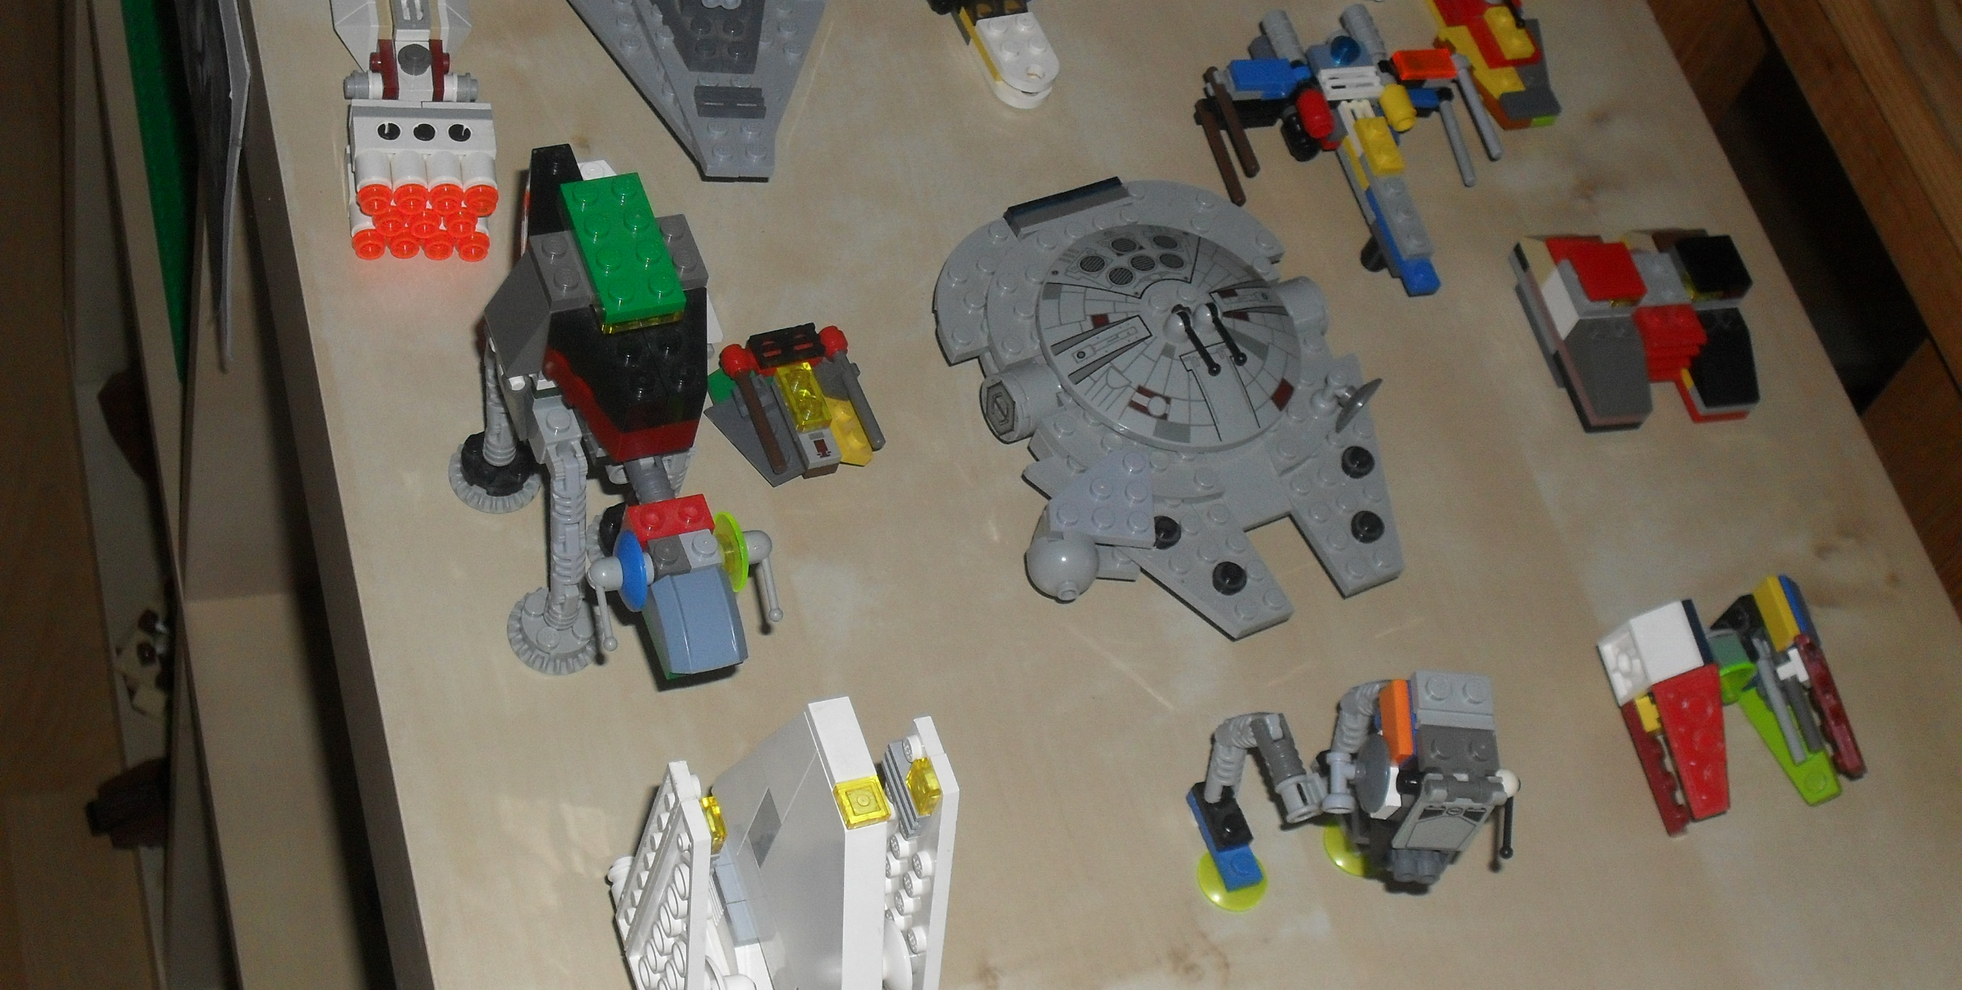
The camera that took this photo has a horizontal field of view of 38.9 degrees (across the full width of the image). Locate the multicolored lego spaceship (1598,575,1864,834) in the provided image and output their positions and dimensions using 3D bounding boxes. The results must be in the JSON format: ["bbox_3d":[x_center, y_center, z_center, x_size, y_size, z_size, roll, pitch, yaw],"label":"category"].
[{"bbox_3d":[0.174,0.048,0.639,0.056,0.023,0.052,-4,59,-17],"label":"multicolored lego spaceship"}]

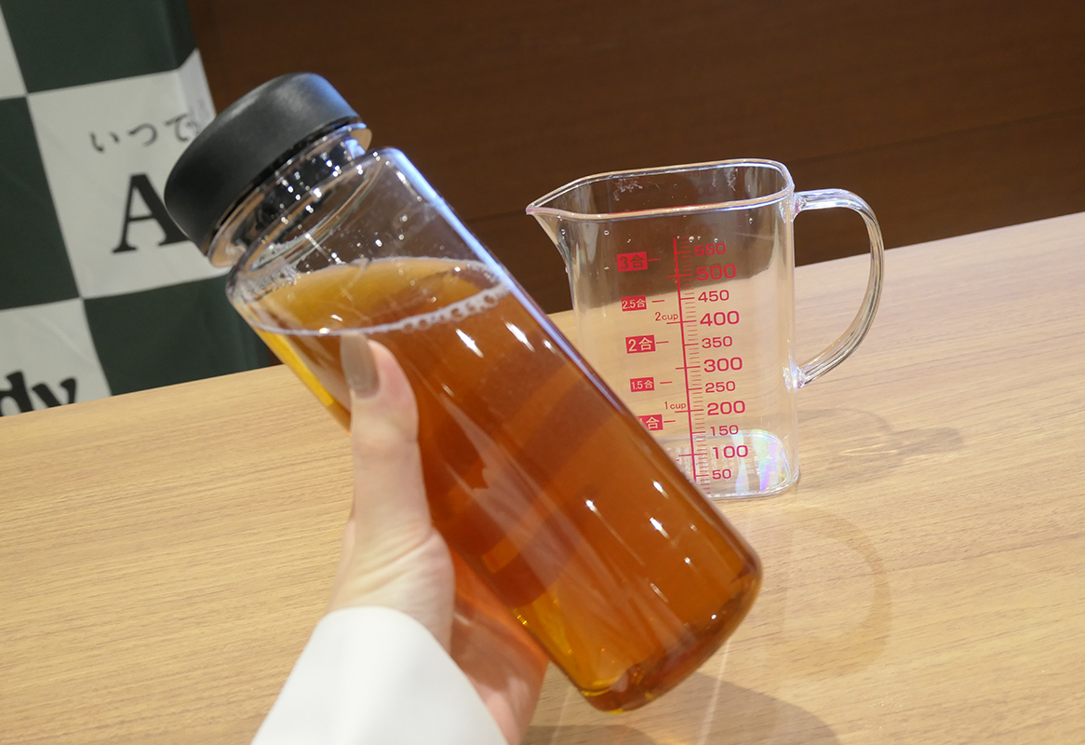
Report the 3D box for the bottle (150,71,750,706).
[{"bbox_3d":[-0.022,0.006,0.330,0.065,0.190,0.065,-42,1,0],"label":"bottle"}]

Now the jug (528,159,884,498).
[{"bbox_3d":[0.073,-0.017,0.494,0.145,0.130,0.073,-5,23,6],"label":"jug"}]

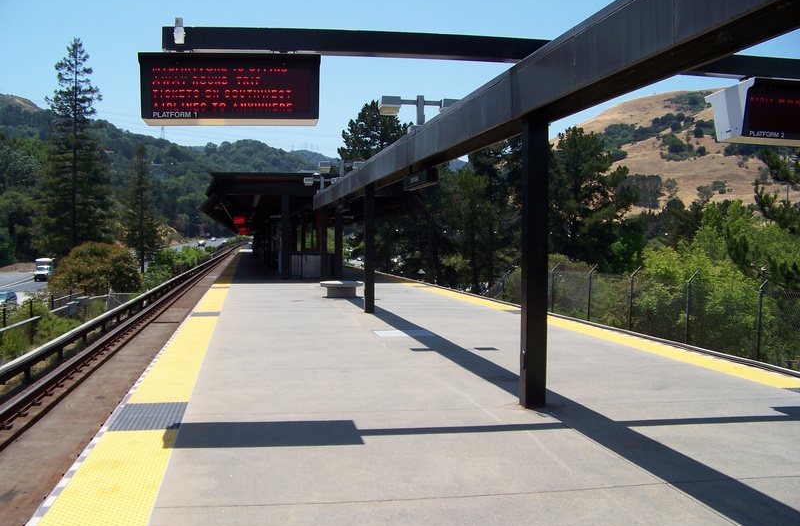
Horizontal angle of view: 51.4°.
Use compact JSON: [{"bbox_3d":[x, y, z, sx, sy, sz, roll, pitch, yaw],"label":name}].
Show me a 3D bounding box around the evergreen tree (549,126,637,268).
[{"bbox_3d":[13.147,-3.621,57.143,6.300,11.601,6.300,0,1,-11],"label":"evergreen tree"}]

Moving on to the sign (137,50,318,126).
[{"bbox_3d":[-1.580,-1.599,7.816,1.584,0.541,0.902,0,1,-11],"label":"sign"}]

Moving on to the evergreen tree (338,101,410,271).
[{"bbox_3d":[-2.827,-7.712,90.241,8.000,19.522,8.000,0,1,-11],"label":"evergreen tree"}]

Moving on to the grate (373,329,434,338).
[{"bbox_3d":[0.038,1.272,14.944,0.950,0.030,0.980,0,1,-11],"label":"grate"}]

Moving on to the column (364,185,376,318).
[{"bbox_3d":[-0.705,-0.341,19.253,0.205,3.000,0.205,0,1,-11],"label":"column"}]

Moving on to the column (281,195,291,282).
[{"bbox_3d":[-4.828,-1.056,35.286,0.310,3.580,0.310,0,1,-11],"label":"column"}]

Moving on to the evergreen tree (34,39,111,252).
[{"bbox_3d":[-28.244,-8.608,72.267,6.700,21.646,6.700,0,1,-11],"label":"evergreen tree"}]

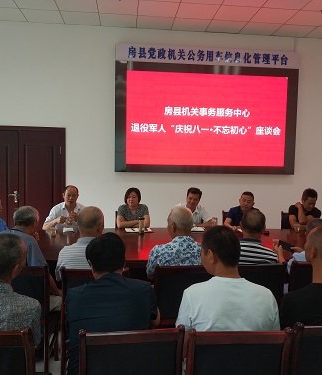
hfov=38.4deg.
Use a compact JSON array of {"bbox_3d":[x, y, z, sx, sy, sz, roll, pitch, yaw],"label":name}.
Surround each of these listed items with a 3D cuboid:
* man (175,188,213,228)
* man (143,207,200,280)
[{"bbox_3d":[0.440,0.656,6.034,0.520,1.328,0.760,1,2,-6],"label":"man"},{"bbox_3d":[0.069,0.767,3.490,0.520,1.268,0.780,1,2,-10],"label":"man"}]

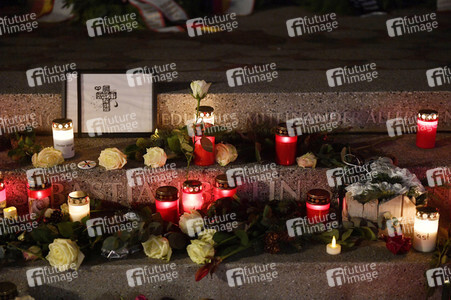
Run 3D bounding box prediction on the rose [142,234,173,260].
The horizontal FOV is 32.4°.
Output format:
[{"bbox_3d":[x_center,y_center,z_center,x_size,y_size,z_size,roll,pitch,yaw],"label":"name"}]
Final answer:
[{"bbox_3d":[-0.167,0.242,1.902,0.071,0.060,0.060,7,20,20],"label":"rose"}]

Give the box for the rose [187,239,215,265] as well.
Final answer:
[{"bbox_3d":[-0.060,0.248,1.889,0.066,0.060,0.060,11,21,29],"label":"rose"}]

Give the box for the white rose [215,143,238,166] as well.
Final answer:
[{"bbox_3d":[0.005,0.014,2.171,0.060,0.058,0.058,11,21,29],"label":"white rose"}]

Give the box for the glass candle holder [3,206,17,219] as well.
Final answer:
[{"bbox_3d":[-0.609,0.189,2.197,0.039,0.049,0.039,0,20,0],"label":"glass candle holder"}]

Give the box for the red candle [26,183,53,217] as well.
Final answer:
[{"bbox_3d":[-0.563,0.151,2.339,0.066,0.113,0.066,0,20,0],"label":"red candle"}]

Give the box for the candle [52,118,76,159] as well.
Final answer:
[{"bbox_3d":[-0.468,-0.032,2.240,0.062,0.101,0.062,0,18,0],"label":"candle"}]

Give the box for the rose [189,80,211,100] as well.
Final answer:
[{"bbox_3d":[-0.067,-0.164,2.117,0.056,0.052,0.056,0,18,0],"label":"rose"}]

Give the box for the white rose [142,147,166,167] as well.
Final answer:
[{"bbox_3d":[-0.216,0.022,2.359,0.069,0.060,0.064,0,20,0],"label":"white rose"}]

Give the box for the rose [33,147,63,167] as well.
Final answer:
[{"bbox_3d":[-0.538,0.023,2.360,0.092,0.058,0.068,0,20,0],"label":"rose"}]

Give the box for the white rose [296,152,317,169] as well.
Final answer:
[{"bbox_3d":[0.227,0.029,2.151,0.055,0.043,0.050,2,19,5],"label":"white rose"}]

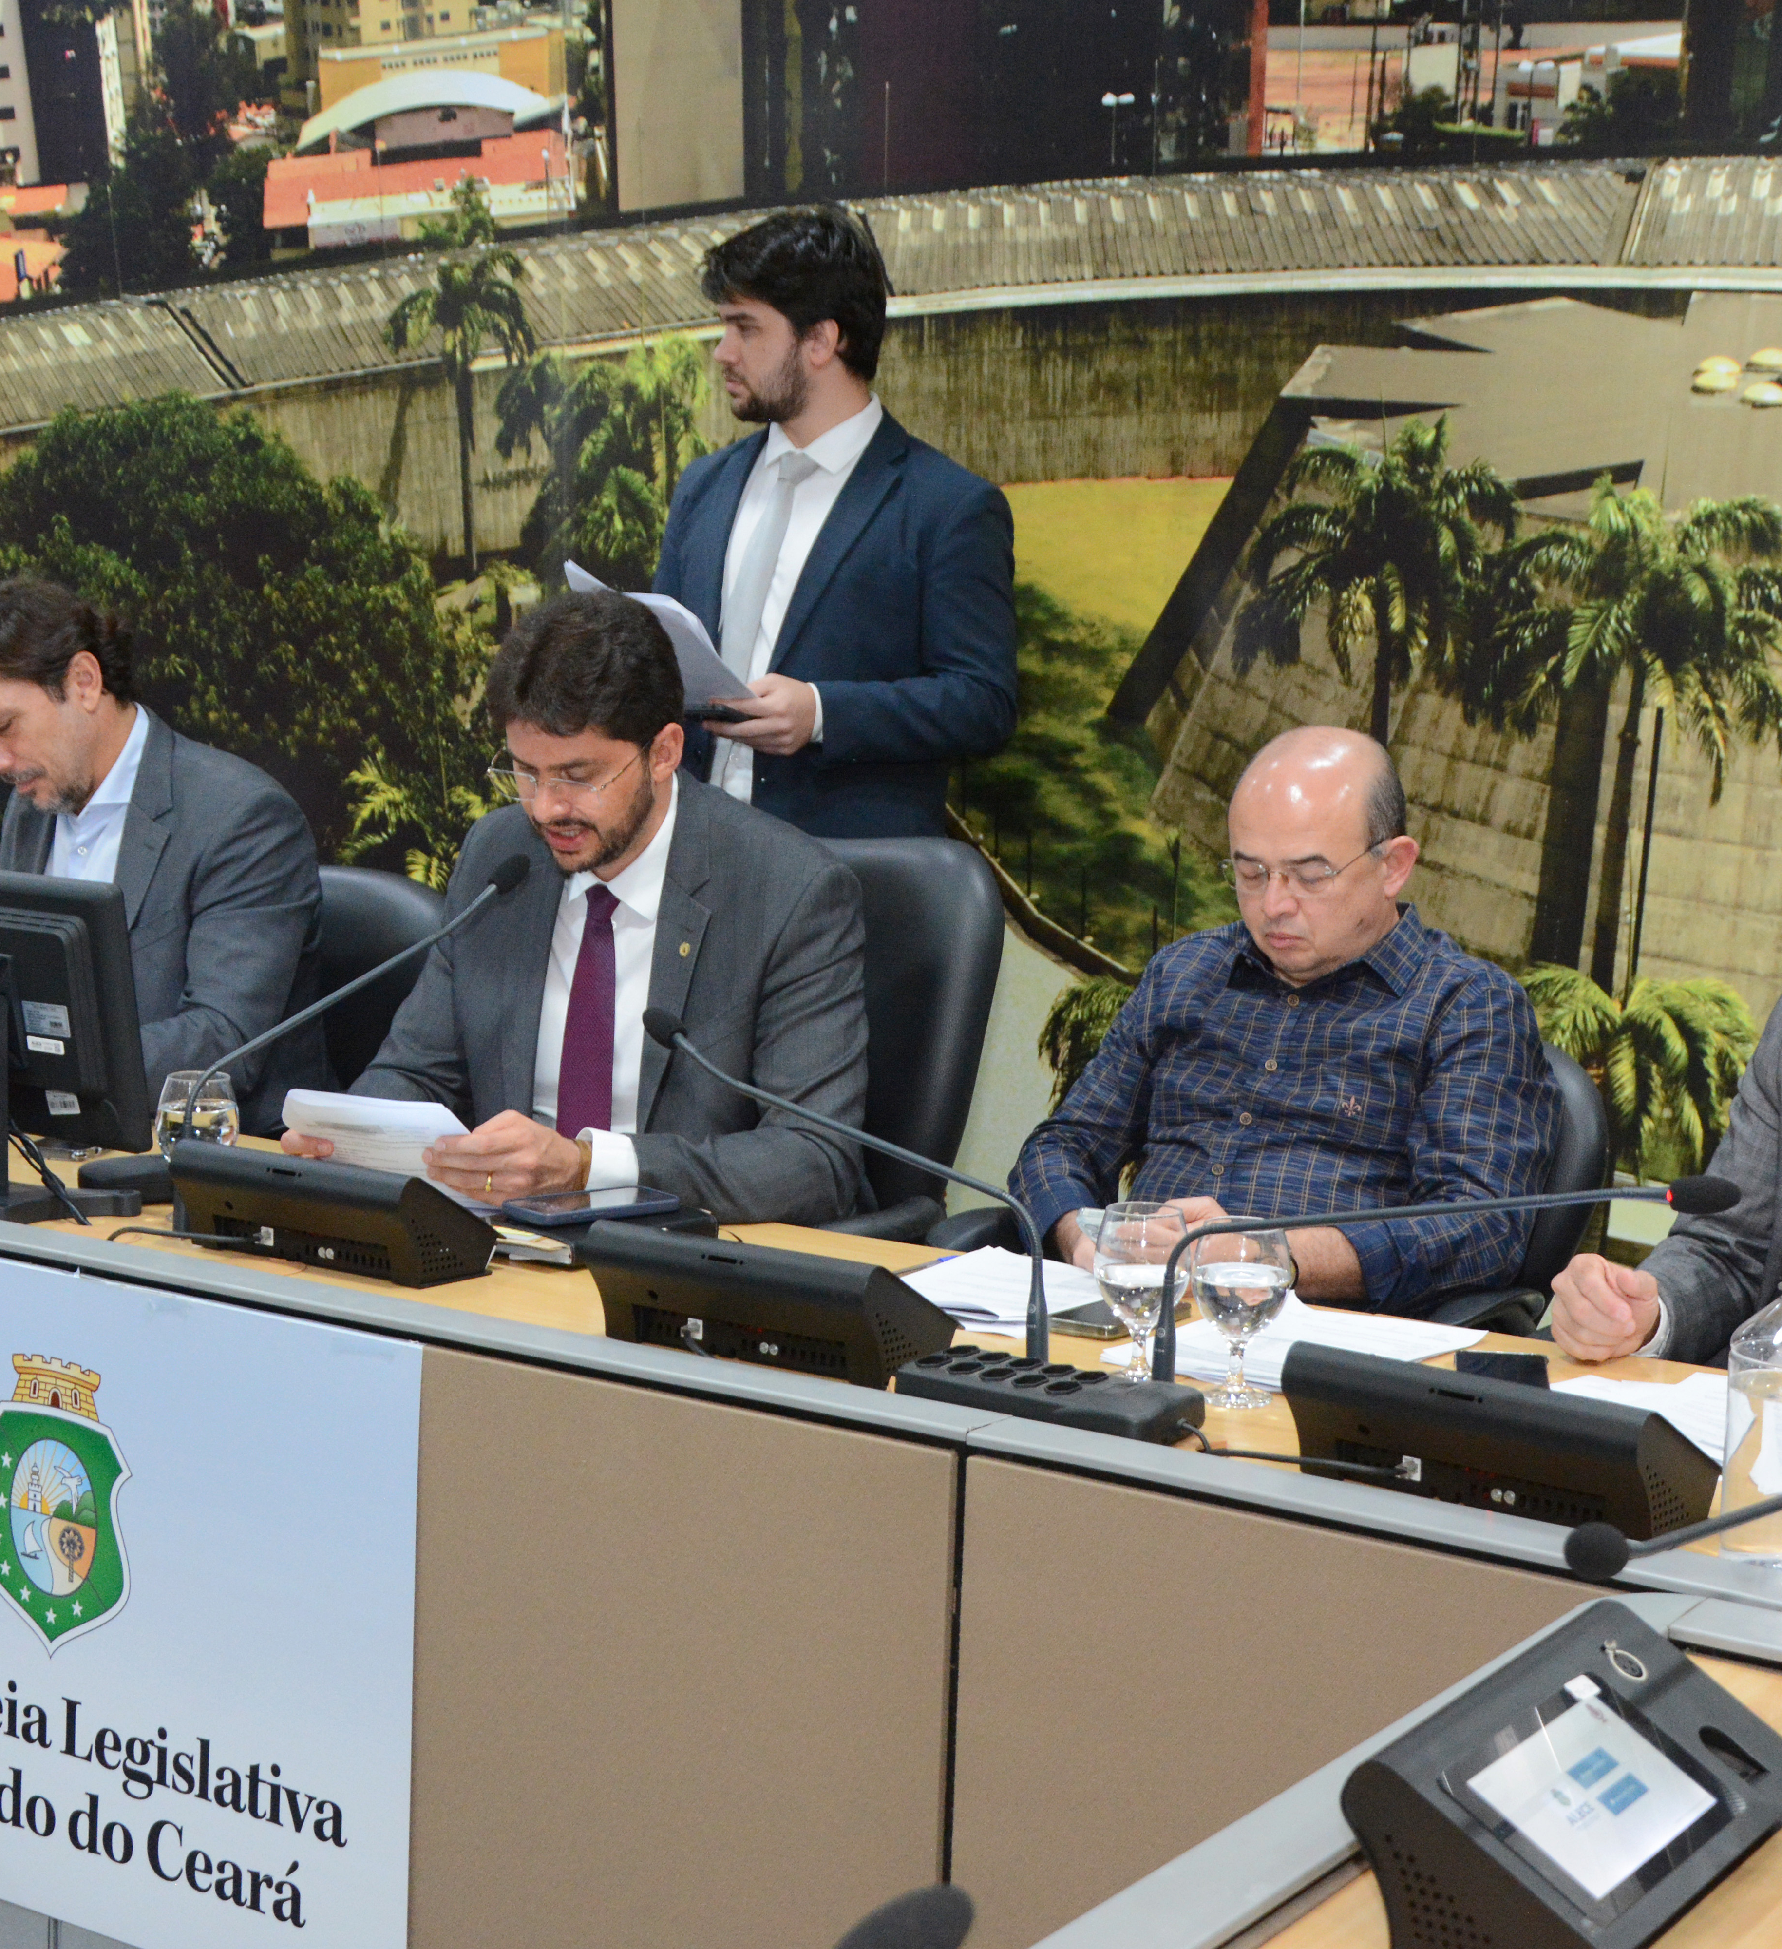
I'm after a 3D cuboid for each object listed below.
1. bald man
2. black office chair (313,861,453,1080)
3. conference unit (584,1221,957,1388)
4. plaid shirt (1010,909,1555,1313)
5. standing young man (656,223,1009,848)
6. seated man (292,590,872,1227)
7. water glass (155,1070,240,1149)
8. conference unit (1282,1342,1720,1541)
[{"bbox_3d":[0.322,0.395,2.915,0.530,1.225,0.700,6,7,32],"label":"bald man"},{"bbox_3d":[-0.876,0.390,3.724,0.620,0.980,0.640,7,12,33],"label":"black office chair"},{"bbox_3d":[-0.091,0.246,2.429,0.256,0.092,0.140,6,7,32],"label":"conference unit"},{"bbox_3d":[0.370,0.173,2.962,0.510,0.500,0.410,6,7,32],"label":"plaid shirt"},{"bbox_3d":[-0.104,0.006,3.700,0.520,1.790,0.380,6,7,32],"label":"standing young man"},{"bbox_3d":[-0.323,0.322,3.138,0.580,1.320,0.820,6,11,30],"label":"seated man"},{"bbox_3d":[-0.671,0.169,3.081,0.081,0.143,0.081,0,10,0],"label":"water glass"},{"bbox_3d":[0.406,0.303,2.103,0.256,0.092,0.140,7,8,37],"label":"conference unit"}]

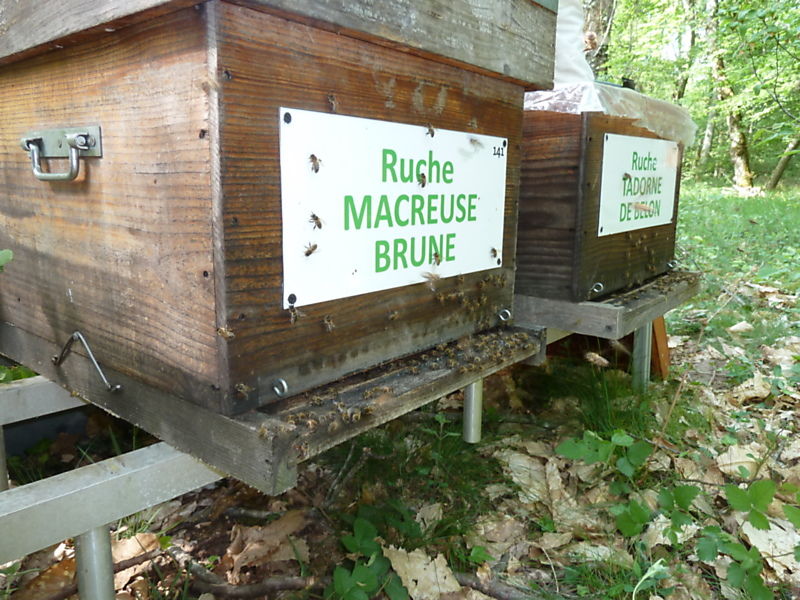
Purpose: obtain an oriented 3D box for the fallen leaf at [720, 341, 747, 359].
[{"bbox_3d":[0.849,0.126,1.471,0.070,0.030,0.065,6,13,30],"label":"fallen leaf"}]

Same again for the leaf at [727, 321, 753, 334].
[{"bbox_3d":[0.998,0.081,1.698,0.080,0.030,0.070,6,13,31],"label":"leaf"}]

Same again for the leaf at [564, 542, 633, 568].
[{"bbox_3d":[0.229,0.295,0.667,0.080,0.014,0.042,4,12,20],"label":"leaf"}]

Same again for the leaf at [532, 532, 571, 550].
[{"bbox_3d":[0.177,0.280,0.671,0.047,0.010,0.019,-1,12,-8],"label":"leaf"}]

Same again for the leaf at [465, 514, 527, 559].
[{"bbox_3d":[0.111,0.275,0.673,0.072,0.022,0.052,-1,12,-10],"label":"leaf"}]

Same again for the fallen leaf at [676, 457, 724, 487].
[{"bbox_3d":[0.444,0.254,0.857,0.075,0.018,0.065,6,13,29],"label":"fallen leaf"}]

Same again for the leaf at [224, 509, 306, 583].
[{"bbox_3d":[-0.145,0.269,0.638,0.088,0.038,0.074,-6,13,-30],"label":"leaf"}]

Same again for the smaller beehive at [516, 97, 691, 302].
[{"bbox_3d":[0.218,-0.195,1.160,0.510,0.275,0.440,9,15,41],"label":"smaller beehive"}]

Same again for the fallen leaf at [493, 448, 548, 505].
[{"bbox_3d":[0.166,0.244,0.806,0.063,0.030,0.103,-2,12,-15],"label":"fallen leaf"}]

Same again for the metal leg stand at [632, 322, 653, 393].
[{"bbox_3d":[0.523,0.113,1.238,0.034,0.175,0.034,9,15,41],"label":"metal leg stand"}]

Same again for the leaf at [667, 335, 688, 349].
[{"bbox_3d":[0.749,0.112,1.560,0.062,0.025,0.060,5,12,26],"label":"leaf"}]

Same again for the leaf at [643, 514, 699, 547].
[{"bbox_3d":[0.334,0.284,0.713,0.073,0.015,0.055,5,12,27],"label":"leaf"}]

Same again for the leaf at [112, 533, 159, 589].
[{"bbox_3d":[-0.285,0.278,0.620,0.046,0.022,0.064,-1,12,-10],"label":"leaf"}]

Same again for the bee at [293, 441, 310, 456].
[{"bbox_3d":[-0.073,0.110,0.426,0.013,0.009,0.009,-4,13,-25],"label":"bee"}]

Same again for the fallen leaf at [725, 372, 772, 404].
[{"bbox_3d":[0.711,0.179,1.182,0.098,0.038,0.090,6,13,32],"label":"fallen leaf"}]

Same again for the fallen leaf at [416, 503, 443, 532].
[{"bbox_3d":[0.036,0.267,0.711,0.032,0.018,0.036,1,12,-1],"label":"fallen leaf"}]

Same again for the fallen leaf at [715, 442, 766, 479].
[{"bbox_3d":[0.526,0.247,0.894,0.068,0.022,0.078,7,13,27],"label":"fallen leaf"}]

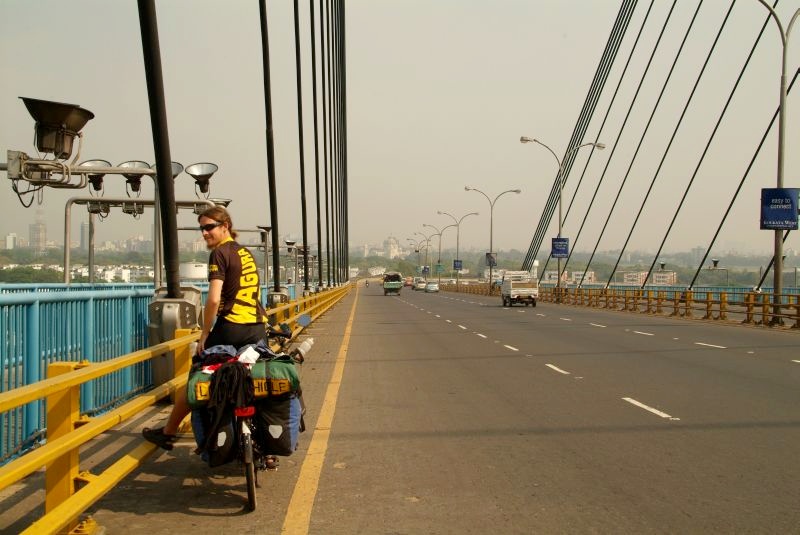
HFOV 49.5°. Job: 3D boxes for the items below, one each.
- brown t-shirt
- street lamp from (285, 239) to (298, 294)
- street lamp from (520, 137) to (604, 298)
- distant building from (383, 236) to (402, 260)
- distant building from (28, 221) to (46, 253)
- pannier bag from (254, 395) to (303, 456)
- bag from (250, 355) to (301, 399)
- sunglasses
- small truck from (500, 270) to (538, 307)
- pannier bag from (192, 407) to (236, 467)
[{"bbox_3d":[-1.027,0.089,5.500,0.390,0.550,0.270,-4,-2,-24],"label":"brown t-shirt"},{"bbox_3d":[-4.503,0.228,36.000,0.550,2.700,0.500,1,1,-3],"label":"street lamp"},{"bbox_3d":[10.309,-3.055,55.200,5.300,10.600,0.400,1,1,-3],"label":"street lamp"},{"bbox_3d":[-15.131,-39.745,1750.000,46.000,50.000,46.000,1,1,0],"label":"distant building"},{"bbox_3d":[-848.369,-71.380,2030.000,38.000,76.000,32.000,0,2,-24],"label":"distant building"},{"bbox_3d":[-0.738,0.950,5.250,0.250,0.380,0.310,-3,1,-3],"label":"pannier bag"},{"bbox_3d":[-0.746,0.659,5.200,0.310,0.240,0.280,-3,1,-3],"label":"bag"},{"bbox_3d":[-1.198,-0.252,5.500,0.145,0.050,0.120,-10,-6,43],"label":"sunglasses"},{"bbox_3d":[6.616,1.165,48.398,1.520,1.930,3.800,1,-1,-3],"label":"small truck"},{"bbox_3d":[-1.120,1.005,5.250,0.230,0.380,0.310,-3,1,-3],"label":"pannier bag"}]

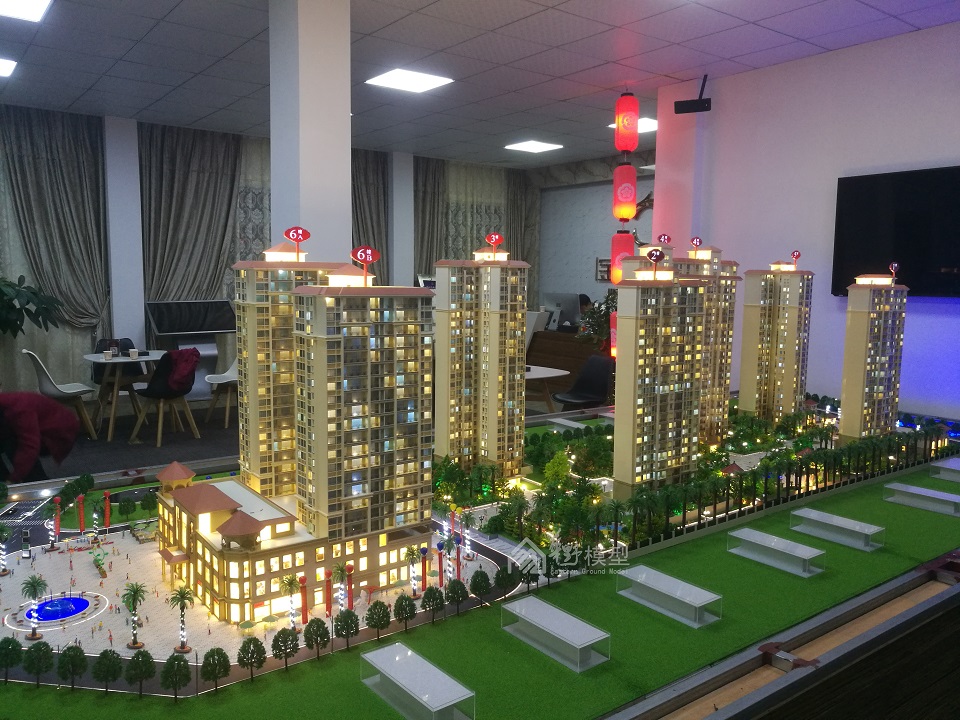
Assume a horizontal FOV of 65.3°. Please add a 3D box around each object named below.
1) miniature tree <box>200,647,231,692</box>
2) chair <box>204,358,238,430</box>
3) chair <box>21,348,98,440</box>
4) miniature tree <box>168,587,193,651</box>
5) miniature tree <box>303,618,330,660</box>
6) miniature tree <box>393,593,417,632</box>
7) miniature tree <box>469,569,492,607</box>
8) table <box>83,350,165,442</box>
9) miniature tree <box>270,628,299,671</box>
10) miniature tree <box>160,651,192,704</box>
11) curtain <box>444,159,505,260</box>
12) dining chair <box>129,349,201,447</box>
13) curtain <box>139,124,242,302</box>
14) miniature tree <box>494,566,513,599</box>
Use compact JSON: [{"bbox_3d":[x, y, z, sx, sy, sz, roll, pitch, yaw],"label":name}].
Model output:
[{"bbox_3d":[-0.581,0.683,1.645,0.060,0.102,0.060,-4,8,-37],"label":"miniature tree"},{"bbox_3d":[-2.508,0.248,7.708,0.530,0.820,0.480,-6,9,-44],"label":"chair"},{"bbox_3d":[-3.921,0.335,6.999,0.550,0.840,0.490,-4,8,-37],"label":"chair"},{"bbox_3d":[-0.736,0.640,1.844,0.061,0.169,0.061,-4,8,-37],"label":"miniature tree"},{"bbox_3d":[-0.388,0.668,1.790,0.061,0.102,0.061,1,6,0],"label":"miniature tree"},{"bbox_3d":[-0.191,0.655,1.928,0.059,0.101,0.059,1,6,0],"label":"miniature tree"},{"bbox_3d":[0.004,0.647,2.119,0.062,0.108,0.062,1,7,0],"label":"miniature tree"},{"bbox_3d":[-3.255,0.307,7.127,0.800,0.725,0.760,-4,8,-37],"label":"table"},{"bbox_3d":[-0.450,0.669,1.731,0.064,0.102,0.064,-4,8,-37],"label":"miniature tree"},{"bbox_3d":[-0.649,0.680,1.599,0.064,0.104,0.064,-4,8,-37],"label":"miniature tree"},{"bbox_3d":[-0.057,-1.371,11.233,1.200,3.080,0.140,-4,8,-37],"label":"curtain"},{"bbox_3d":[-2.813,0.312,6.688,0.530,0.820,0.490,5,8,31],"label":"dining chair"},{"bbox_3d":[-3.342,-1.126,8.822,1.200,3.050,0.180,-4,8,-37],"label":"curtain"},{"bbox_3d":[0.070,0.629,2.113,0.056,0.093,0.056,1,6,0],"label":"miniature tree"}]

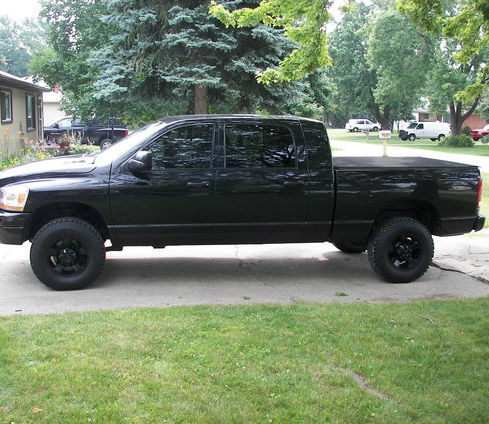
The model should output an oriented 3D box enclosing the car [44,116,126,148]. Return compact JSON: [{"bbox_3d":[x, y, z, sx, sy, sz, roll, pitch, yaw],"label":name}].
[{"bbox_3d":[-9.505,-4.354,33.493,5.790,1.950,2.020,0,9,-9],"label":"car"}]

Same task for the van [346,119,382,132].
[{"bbox_3d":[16.460,-11.907,81.086,4.900,1.780,1.950,-1,9,-10],"label":"van"}]

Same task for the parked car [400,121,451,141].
[{"bbox_3d":[19.799,-8.772,64.359,5.550,2.120,2.030,-1,9,-11],"label":"parked car"}]

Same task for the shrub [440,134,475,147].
[{"bbox_3d":[19.570,-6.541,54.002,3.000,1.120,2.600,4,9,19],"label":"shrub"}]

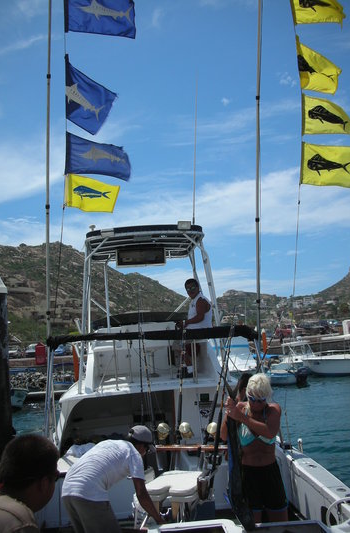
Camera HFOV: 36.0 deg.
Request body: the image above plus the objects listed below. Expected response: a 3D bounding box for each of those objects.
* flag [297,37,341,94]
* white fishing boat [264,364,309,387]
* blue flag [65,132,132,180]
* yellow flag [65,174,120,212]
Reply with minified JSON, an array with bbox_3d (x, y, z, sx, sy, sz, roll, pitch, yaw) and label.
[{"bbox_3d":[0.962,-1.343,3.600,0.310,0.350,0.120,0,10,-6],"label":"flag"},{"bbox_3d":[5.310,5.729,28.200,1.550,1.200,4.300,4,-11,-38],"label":"white fishing boat"},{"bbox_3d":[-0.629,-0.898,4.400,0.530,0.370,0.100,4,5,-6],"label":"blue flag"},{"bbox_3d":[-0.693,-0.610,4.500,0.450,0.310,0.090,3,5,-6],"label":"yellow flag"}]

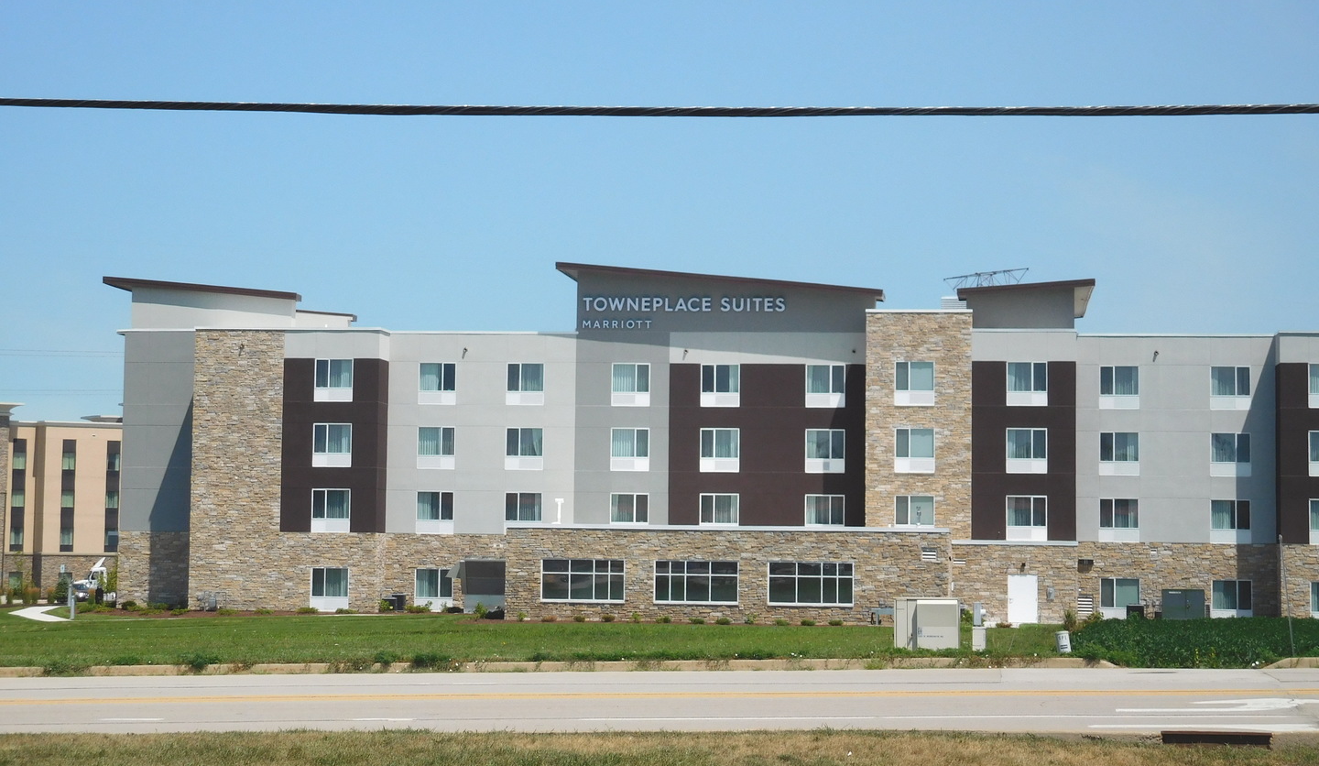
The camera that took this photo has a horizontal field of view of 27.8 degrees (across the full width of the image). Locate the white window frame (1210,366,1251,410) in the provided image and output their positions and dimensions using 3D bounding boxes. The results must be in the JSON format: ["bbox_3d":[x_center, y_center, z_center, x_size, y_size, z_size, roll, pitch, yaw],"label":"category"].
[{"bbox_3d":[26.093,0.228,121.879,1.854,2.028,0.140,0,-3,7],"label":"white window frame"}]

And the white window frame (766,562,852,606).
[{"bbox_3d":[6.612,8.776,116.497,3.755,1.930,0.150,0,-4,7],"label":"white window frame"}]

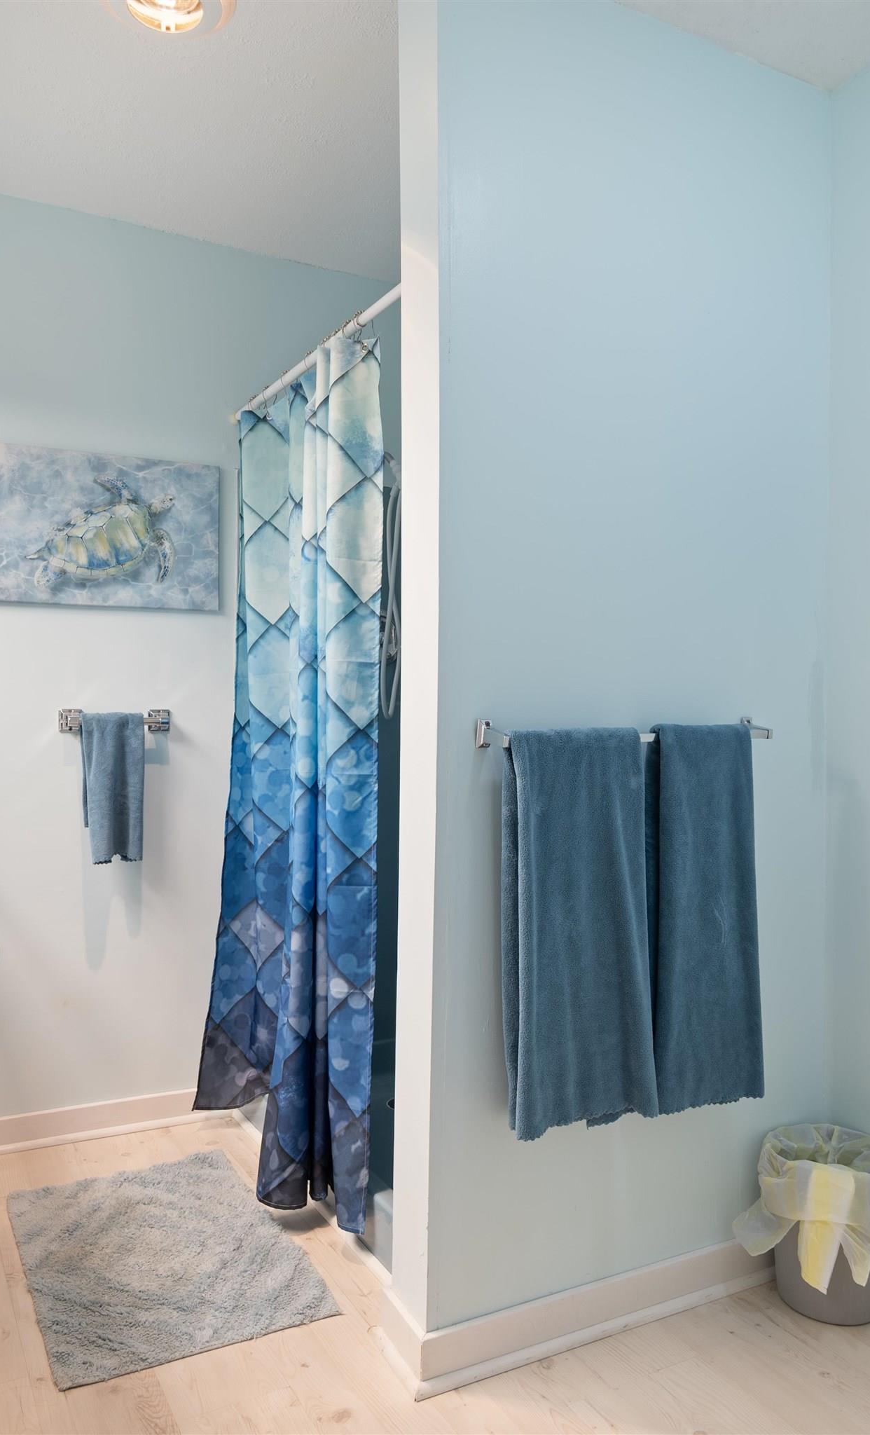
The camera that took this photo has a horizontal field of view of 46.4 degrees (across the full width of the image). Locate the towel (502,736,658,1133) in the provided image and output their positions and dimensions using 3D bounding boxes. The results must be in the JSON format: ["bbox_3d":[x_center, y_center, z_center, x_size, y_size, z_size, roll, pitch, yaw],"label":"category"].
[{"bbox_3d":[0.263,0.368,1.799,0.311,0.710,0.090,0,0,-27],"label":"towel"}]

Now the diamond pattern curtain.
[{"bbox_3d":[-0.383,0.110,2.432,0.190,1.830,0.870,0,0,-29],"label":"diamond pattern curtain"}]

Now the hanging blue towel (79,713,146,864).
[{"bbox_3d":[-0.868,0.190,2.737,0.165,0.405,0.075,0,0,-25],"label":"hanging blue towel"}]

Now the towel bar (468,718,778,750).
[{"bbox_3d":[0.377,0.027,1.887,0.640,0.050,0.075,0,0,-27],"label":"towel bar"}]

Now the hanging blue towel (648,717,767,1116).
[{"bbox_3d":[0.519,0.367,1.929,0.253,0.705,0.090,0,0,-27],"label":"hanging blue towel"}]

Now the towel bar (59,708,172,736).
[{"bbox_3d":[-0.860,0.012,2.760,0.292,0.061,0.065,0,0,-25],"label":"towel bar"}]

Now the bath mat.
[{"bbox_3d":[-0.592,1.131,2.178,0.508,0.016,0.795,0,0,-27],"label":"bath mat"}]

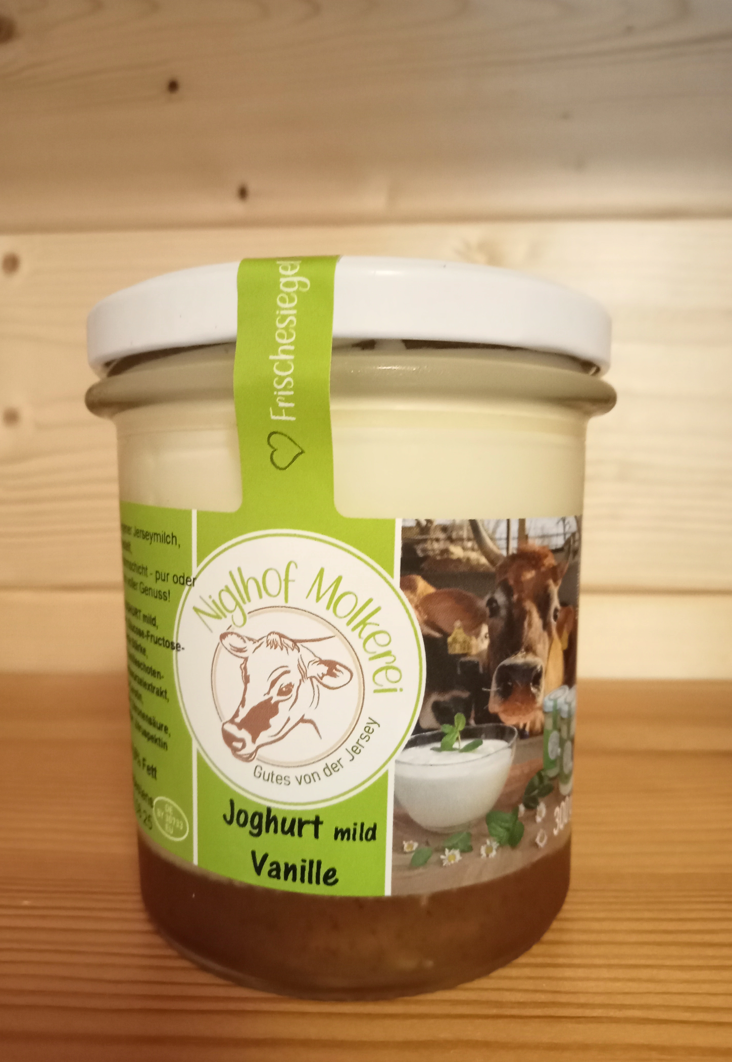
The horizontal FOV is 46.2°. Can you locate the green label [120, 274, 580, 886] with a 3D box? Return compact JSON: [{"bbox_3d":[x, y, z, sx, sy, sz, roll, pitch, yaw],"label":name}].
[{"bbox_3d":[-0.004,0.005,0.138,0.077,0.083,0.066,1,4,11],"label":"green label"}]

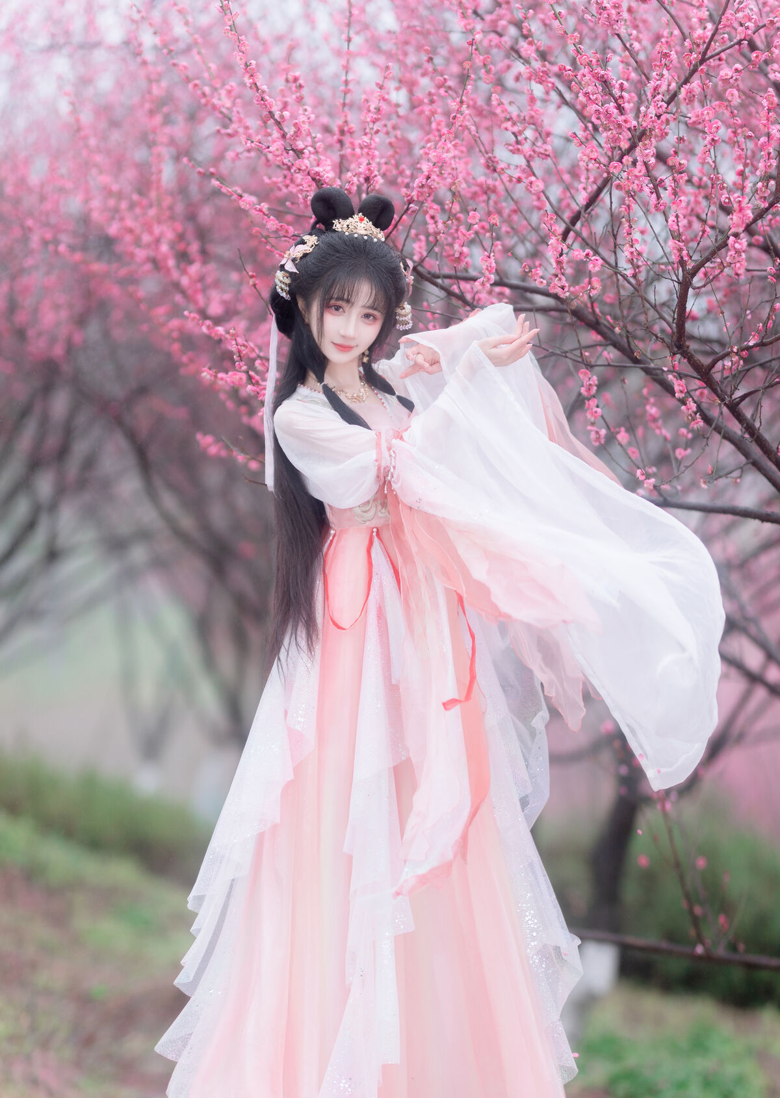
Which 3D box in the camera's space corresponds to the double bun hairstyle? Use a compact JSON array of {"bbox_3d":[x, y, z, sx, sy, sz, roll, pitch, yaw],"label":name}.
[{"bbox_3d":[-0.088,-0.220,4.940,0.230,0.850,0.270,0,0,-20],"label":"double bun hairstyle"}]

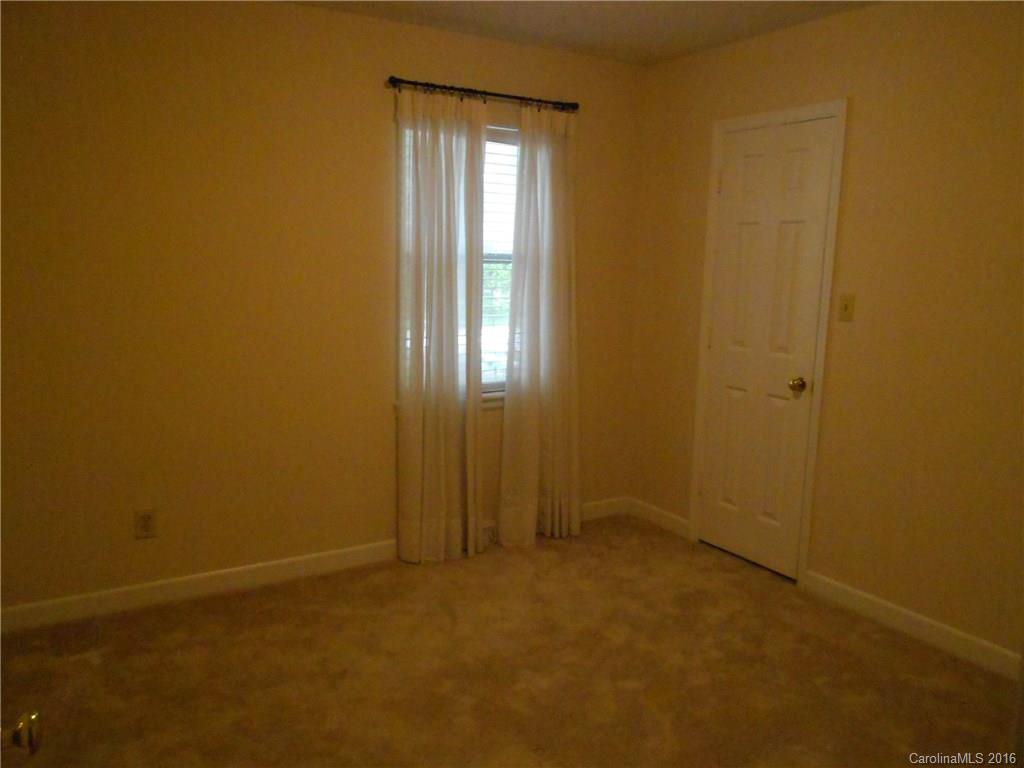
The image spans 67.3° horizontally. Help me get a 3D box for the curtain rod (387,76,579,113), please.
[{"bbox_3d":[-0.104,-1.322,3.549,1.000,0.050,0.085,-5,11,-31],"label":"curtain rod"}]

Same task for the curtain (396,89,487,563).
[{"bbox_3d":[-0.319,-0.219,3.584,0.455,2.130,0.110,-5,11,-31],"label":"curtain"}]

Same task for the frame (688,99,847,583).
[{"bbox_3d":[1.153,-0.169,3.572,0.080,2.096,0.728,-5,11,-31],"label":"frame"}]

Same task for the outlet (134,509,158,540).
[{"bbox_3d":[-1.474,0.565,3.097,0.071,0.114,0.012,-5,11,-31],"label":"outlet"}]

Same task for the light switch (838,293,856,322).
[{"bbox_3d":[1.375,-0.312,3.155,0.015,0.115,0.072,-5,11,-31],"label":"light switch"}]

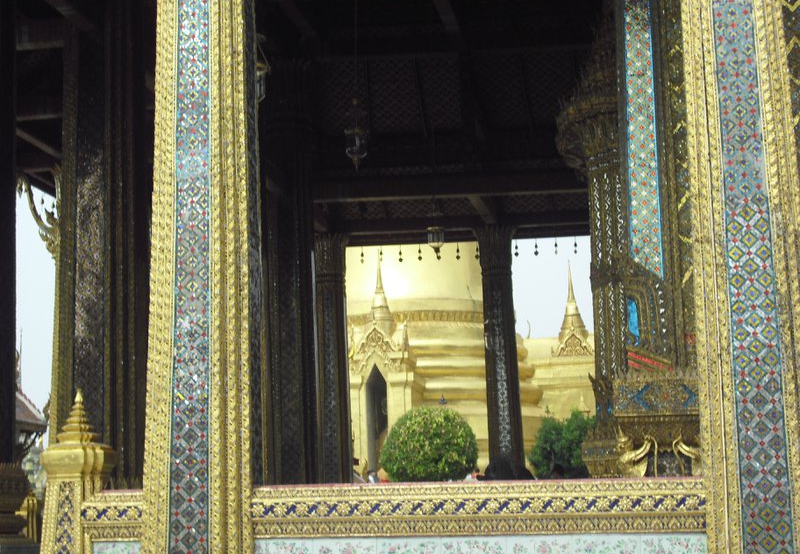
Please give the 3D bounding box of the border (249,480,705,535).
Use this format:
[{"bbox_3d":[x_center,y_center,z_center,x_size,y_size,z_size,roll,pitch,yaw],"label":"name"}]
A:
[{"bbox_3d":[0.354,1.017,6.600,1.980,0.235,0.240,-2,-10,8],"label":"border"}]

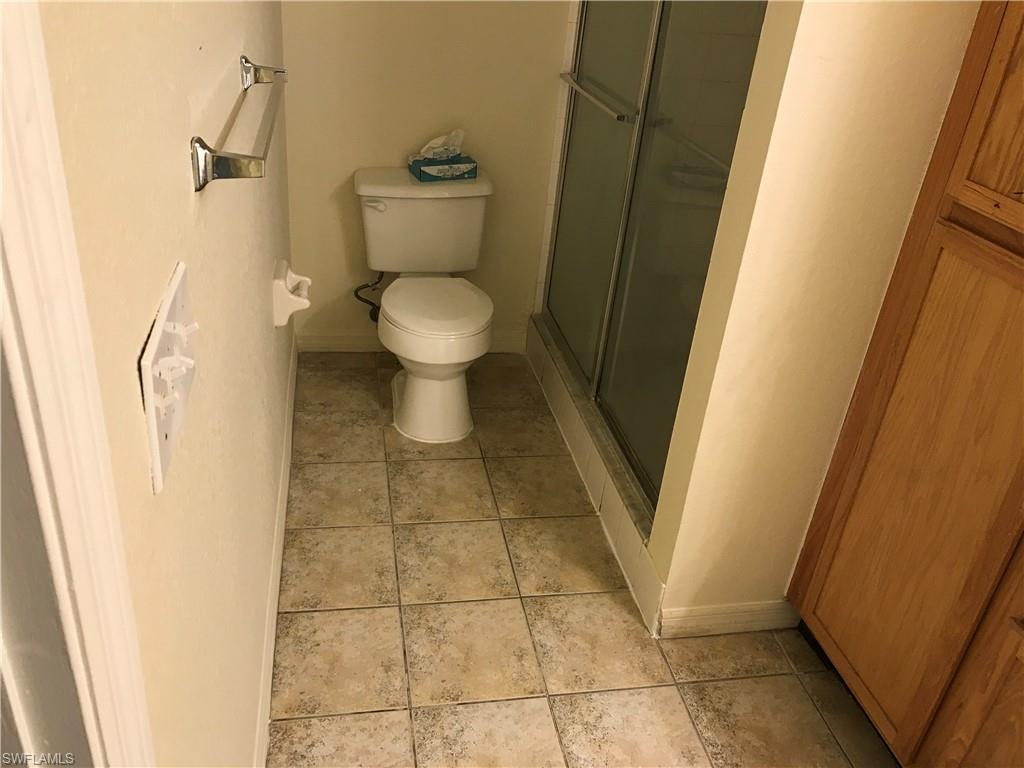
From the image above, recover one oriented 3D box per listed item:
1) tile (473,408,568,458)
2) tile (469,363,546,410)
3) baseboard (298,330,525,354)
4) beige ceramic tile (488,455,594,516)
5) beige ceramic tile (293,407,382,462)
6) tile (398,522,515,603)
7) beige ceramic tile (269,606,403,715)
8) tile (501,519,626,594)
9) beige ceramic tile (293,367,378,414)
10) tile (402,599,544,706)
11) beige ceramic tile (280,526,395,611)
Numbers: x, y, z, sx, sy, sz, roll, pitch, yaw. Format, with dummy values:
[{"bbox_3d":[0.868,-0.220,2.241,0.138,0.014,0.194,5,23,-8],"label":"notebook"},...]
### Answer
[{"bbox_3d":[0.030,0.165,2.791,0.292,0.010,0.294,-1,30,-12],"label":"tile"},{"bbox_3d":[-0.025,0.014,3.046,0.292,0.010,0.297,-1,30,-12],"label":"tile"},{"bbox_3d":[-0.373,-0.163,3.226,0.899,0.088,0.014,-1,30,-12],"label":"baseboard"},{"bbox_3d":[0.086,0.317,2.535,0.292,0.010,0.300,-1,30,-12],"label":"beige ceramic tile"},{"bbox_3d":[-0.566,0.172,2.697,0.290,0.010,0.306,-1,30,-12],"label":"beige ceramic tile"},{"bbox_3d":[-0.156,0.478,2.235,0.306,0.010,0.306,-1,30,-12],"label":"tile"},{"bbox_3d":[-0.395,0.630,1.893,0.294,0.010,0.300,-1,30,-12],"label":"beige ceramic tile"},{"bbox_3d":[0.141,0.470,2.276,0.292,0.010,0.300,-1,30,-12],"label":"tile"},{"bbox_3d":[-0.624,0.017,2.960,0.290,0.010,0.306,-1,30,-12],"label":"beige ceramic tile"},{"bbox_3d":[-0.099,0.633,1.973,0.306,0.010,0.306,-1,30,-12],"label":"tile"},{"bbox_3d":[-0.451,0.477,2.152,0.294,0.010,0.300,-1,30,-12],"label":"beige ceramic tile"}]

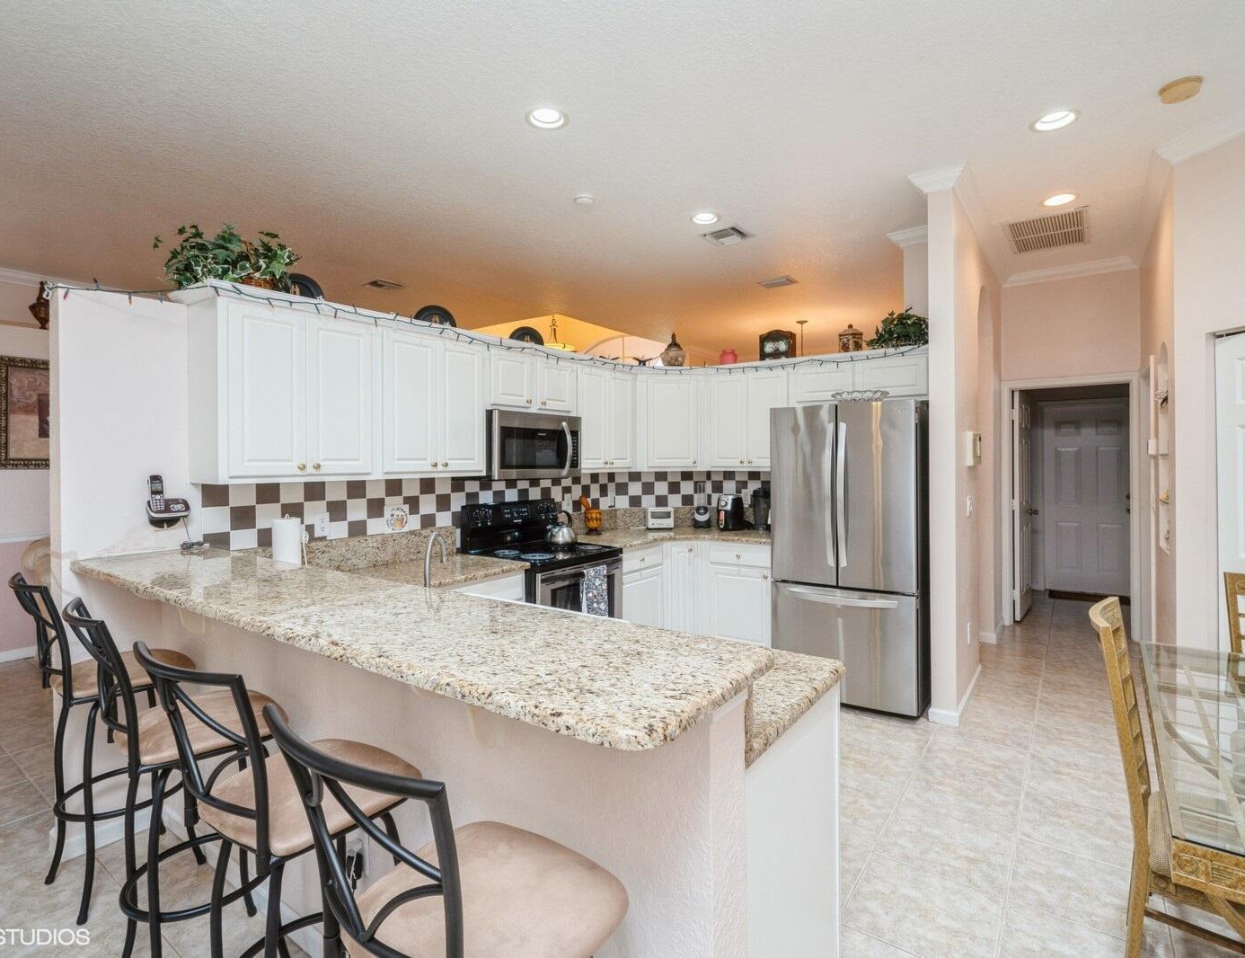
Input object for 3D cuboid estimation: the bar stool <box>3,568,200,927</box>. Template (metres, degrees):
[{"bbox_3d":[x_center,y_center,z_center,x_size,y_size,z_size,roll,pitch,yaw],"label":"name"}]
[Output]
[{"bbox_3d":[-1.792,0.867,2.095,0.440,1.100,0.490,0,1,37],"label":"bar stool"}]

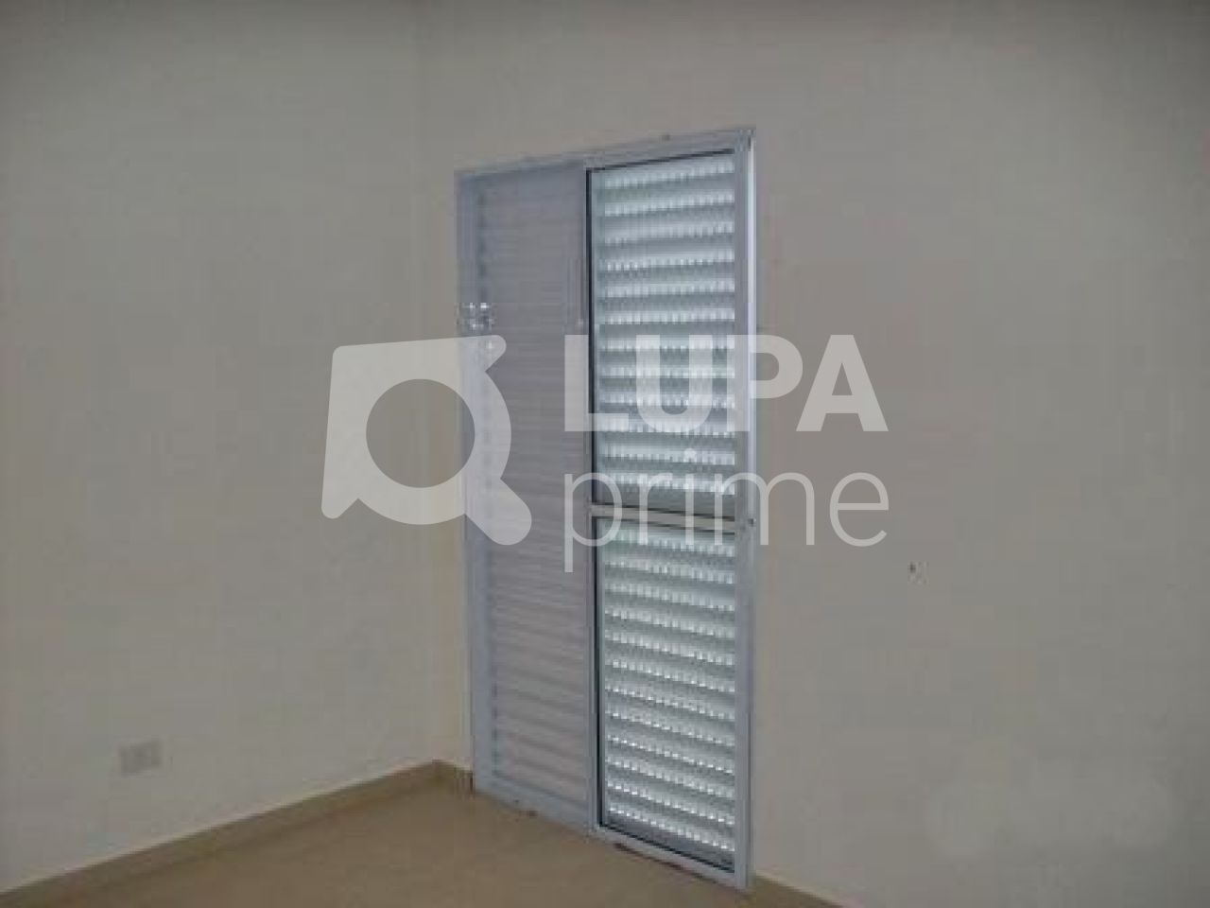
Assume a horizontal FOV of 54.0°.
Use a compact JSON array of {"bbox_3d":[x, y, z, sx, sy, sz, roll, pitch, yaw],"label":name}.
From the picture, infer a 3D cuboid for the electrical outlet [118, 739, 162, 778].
[{"bbox_3d":[-1.340,0.878,3.433,0.014,0.080,0.120,5,8,42],"label":"electrical outlet"}]

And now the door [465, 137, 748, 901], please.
[{"bbox_3d":[-0.023,0.144,3.668,1.190,2.100,0.090,4,7,43],"label":"door"}]

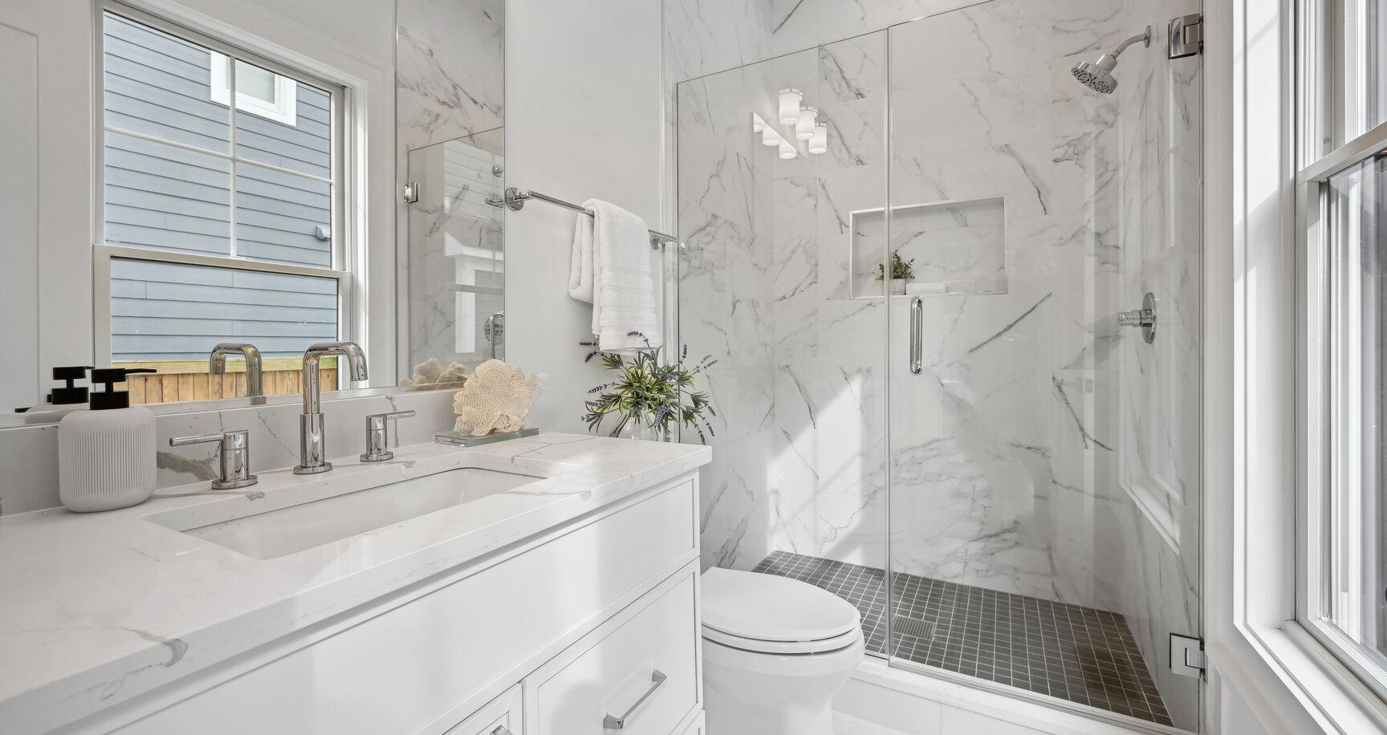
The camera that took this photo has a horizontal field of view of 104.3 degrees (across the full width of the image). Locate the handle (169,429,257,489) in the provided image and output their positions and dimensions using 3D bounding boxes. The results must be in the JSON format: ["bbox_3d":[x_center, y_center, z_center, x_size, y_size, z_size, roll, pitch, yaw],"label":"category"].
[{"bbox_3d":[-0.650,0.127,0.733,0.049,0.081,0.093,1,2,29],"label":"handle"}]

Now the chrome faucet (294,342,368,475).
[{"bbox_3d":[-0.538,0.064,0.806,0.175,0.202,0.050,1,2,29],"label":"chrome faucet"}]

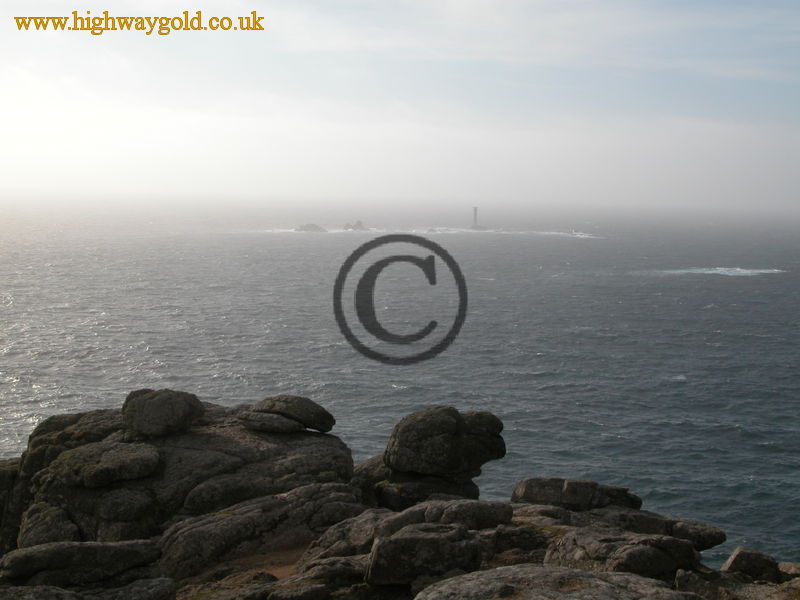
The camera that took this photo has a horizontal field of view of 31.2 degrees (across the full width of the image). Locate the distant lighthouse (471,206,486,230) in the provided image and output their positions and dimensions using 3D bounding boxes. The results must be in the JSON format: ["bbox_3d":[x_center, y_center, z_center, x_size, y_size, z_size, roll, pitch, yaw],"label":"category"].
[{"bbox_3d":[116.800,-126.200,2200.000,12.000,34.000,12.000,1,4,3],"label":"distant lighthouse"}]

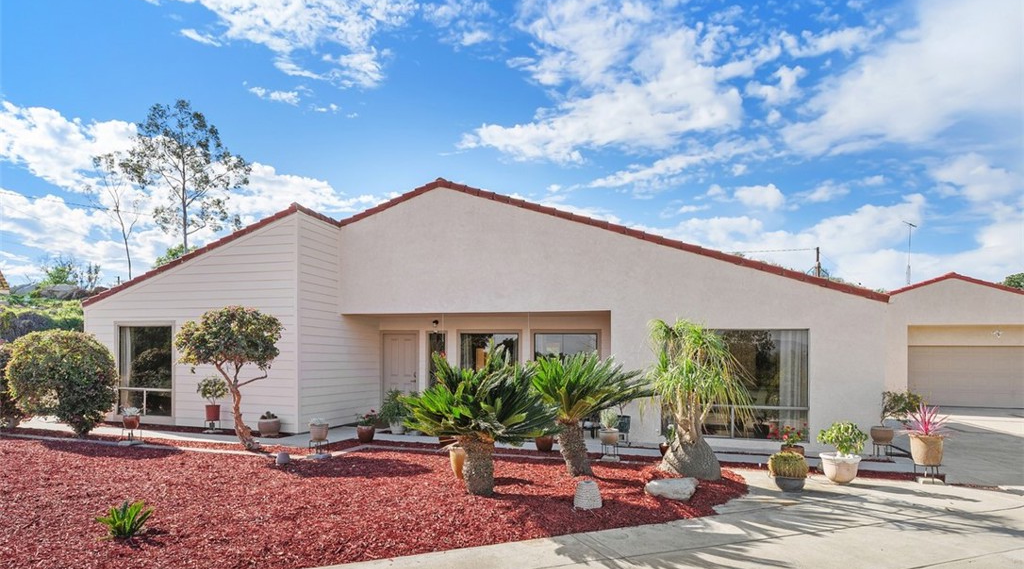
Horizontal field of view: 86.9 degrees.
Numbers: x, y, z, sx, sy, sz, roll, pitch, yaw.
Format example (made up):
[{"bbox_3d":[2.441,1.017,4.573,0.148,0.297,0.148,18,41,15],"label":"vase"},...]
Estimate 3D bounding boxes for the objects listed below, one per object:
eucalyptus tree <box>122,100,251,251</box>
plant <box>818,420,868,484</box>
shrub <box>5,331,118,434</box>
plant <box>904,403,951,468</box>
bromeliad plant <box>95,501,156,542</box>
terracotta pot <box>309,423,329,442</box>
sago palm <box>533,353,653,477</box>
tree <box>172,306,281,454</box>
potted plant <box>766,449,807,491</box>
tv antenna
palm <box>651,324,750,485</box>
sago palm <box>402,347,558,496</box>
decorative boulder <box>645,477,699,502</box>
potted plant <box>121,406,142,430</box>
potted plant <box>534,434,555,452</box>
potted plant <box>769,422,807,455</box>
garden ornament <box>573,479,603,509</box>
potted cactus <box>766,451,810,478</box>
[{"bbox_3d":[-20.475,-4.969,34.000,7.400,13.300,7.200,-1,-5,11],"label":"eucalyptus tree"},{"bbox_3d":[4.250,2.147,6.950,0.600,0.770,0.580,-1,-5,11],"label":"plant"},{"bbox_3d":[-8.899,1.930,10.700,1.780,2.020,1.750,4,-5,-40],"label":"shrub"},{"bbox_3d":[5.765,2.081,7.500,0.530,0.880,0.520,-3,-5,38],"label":"plant"},{"bbox_3d":[-3.454,2.109,4.830,0.450,0.310,0.440,3,-5,-36],"label":"bromeliad plant"},{"bbox_3d":[-2.678,2.054,7.500,0.250,0.235,0.250,0,-5,0],"label":"terracotta pot"},{"bbox_3d":[1.125,1.840,7.650,1.700,1.660,1.600,0,-4,8],"label":"sago palm"},{"bbox_3d":[-4.965,1.635,9.500,1.680,2.480,1.600,3,-5,-28],"label":"tree"},{"bbox_3d":[3.294,2.214,6.450,0.440,0.490,0.430,-1,-5,11],"label":"potted plant"},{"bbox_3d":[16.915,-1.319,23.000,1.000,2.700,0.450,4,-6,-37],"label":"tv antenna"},{"bbox_3d":[2.476,1.484,7.100,1.260,2.050,1.200,-1,-5,11],"label":"palm"},{"bbox_3d":[-0.347,1.497,5.950,1.660,1.580,1.600,-1,-5,11],"label":"sago palm"},{"bbox_3d":[1.903,2.446,6.450,0.600,0.230,0.400,0,-4,9],"label":"decorative boulder"},{"bbox_3d":[-6.838,2.405,9.700,0.320,0.450,0.320,3,-5,-35],"label":"potted plant"},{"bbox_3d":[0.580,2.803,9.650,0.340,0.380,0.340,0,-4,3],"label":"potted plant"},{"bbox_3d":[4.187,2.412,8.200,0.510,0.640,0.490,-1,-5,27],"label":"potted plant"},{"bbox_3d":[0.754,2.093,5.400,0.280,0.290,0.270,-1,-5,11],"label":"garden ornament"},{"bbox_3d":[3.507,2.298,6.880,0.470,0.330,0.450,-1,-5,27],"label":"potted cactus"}]

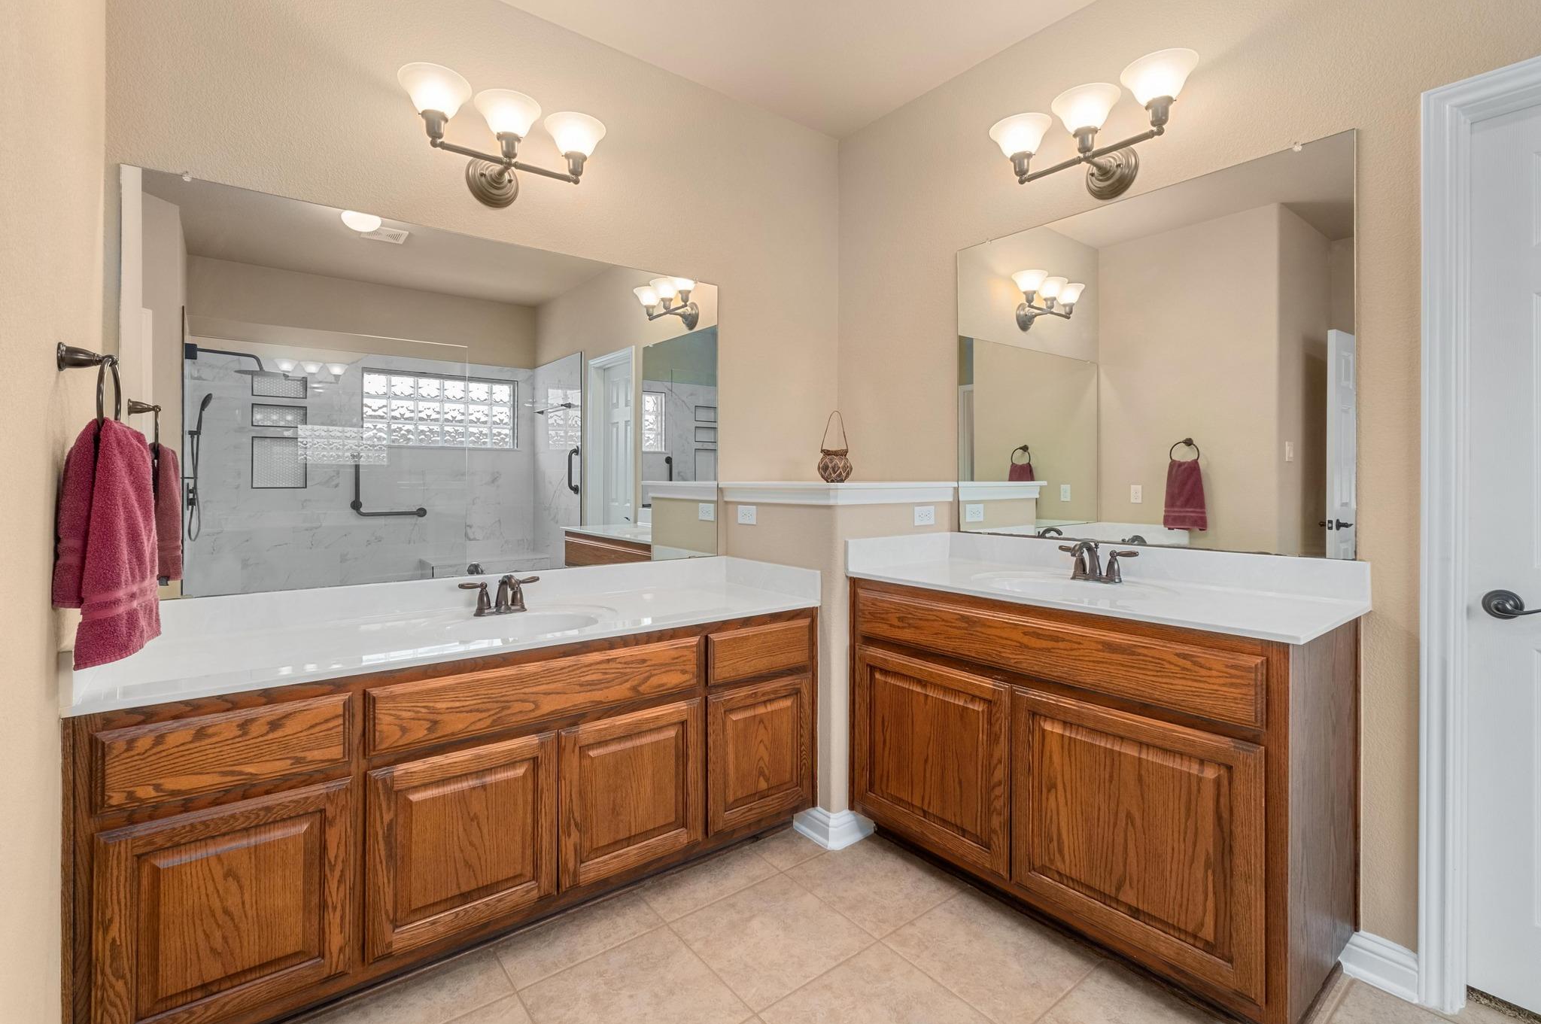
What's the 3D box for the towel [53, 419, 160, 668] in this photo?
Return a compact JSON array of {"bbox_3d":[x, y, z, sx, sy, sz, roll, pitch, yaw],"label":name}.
[{"bbox_3d":[-1.181,0.045,1.231,0.130,0.422,0.255,-2,3,-38],"label":"towel"}]

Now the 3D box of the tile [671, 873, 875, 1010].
[{"bbox_3d":[0.003,1.136,1.840,0.402,0.010,0.402,-2,3,-38],"label":"tile"}]

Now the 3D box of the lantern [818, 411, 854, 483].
[{"bbox_3d":[0.262,-0.263,2.760,0.140,0.292,0.140,0,2,0],"label":"lantern"}]

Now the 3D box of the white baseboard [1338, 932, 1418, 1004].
[{"bbox_3d":[1.465,1.087,1.655,0.018,0.107,0.147,-2,3,-38],"label":"white baseboard"}]

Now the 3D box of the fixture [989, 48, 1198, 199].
[{"bbox_3d":[0.977,-1.116,2.093,0.245,0.270,0.615,-2,3,-38],"label":"fixture"}]

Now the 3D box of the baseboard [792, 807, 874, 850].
[{"bbox_3d":[0.222,1.052,2.377,0.187,0.107,0.198,-2,3,-38],"label":"baseboard"}]

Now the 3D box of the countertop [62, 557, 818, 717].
[{"bbox_3d":[-0.704,0.266,1.980,1.814,0.117,0.556,-2,3,-38],"label":"countertop"}]

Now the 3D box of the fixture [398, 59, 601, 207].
[{"bbox_3d":[-0.801,-1.099,2.103,0.615,0.265,0.244,-2,3,-38],"label":"fixture"}]

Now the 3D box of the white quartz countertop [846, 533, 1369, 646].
[{"bbox_3d":[0.863,0.169,1.985,0.558,0.124,1.242,-2,3,-38],"label":"white quartz countertop"}]

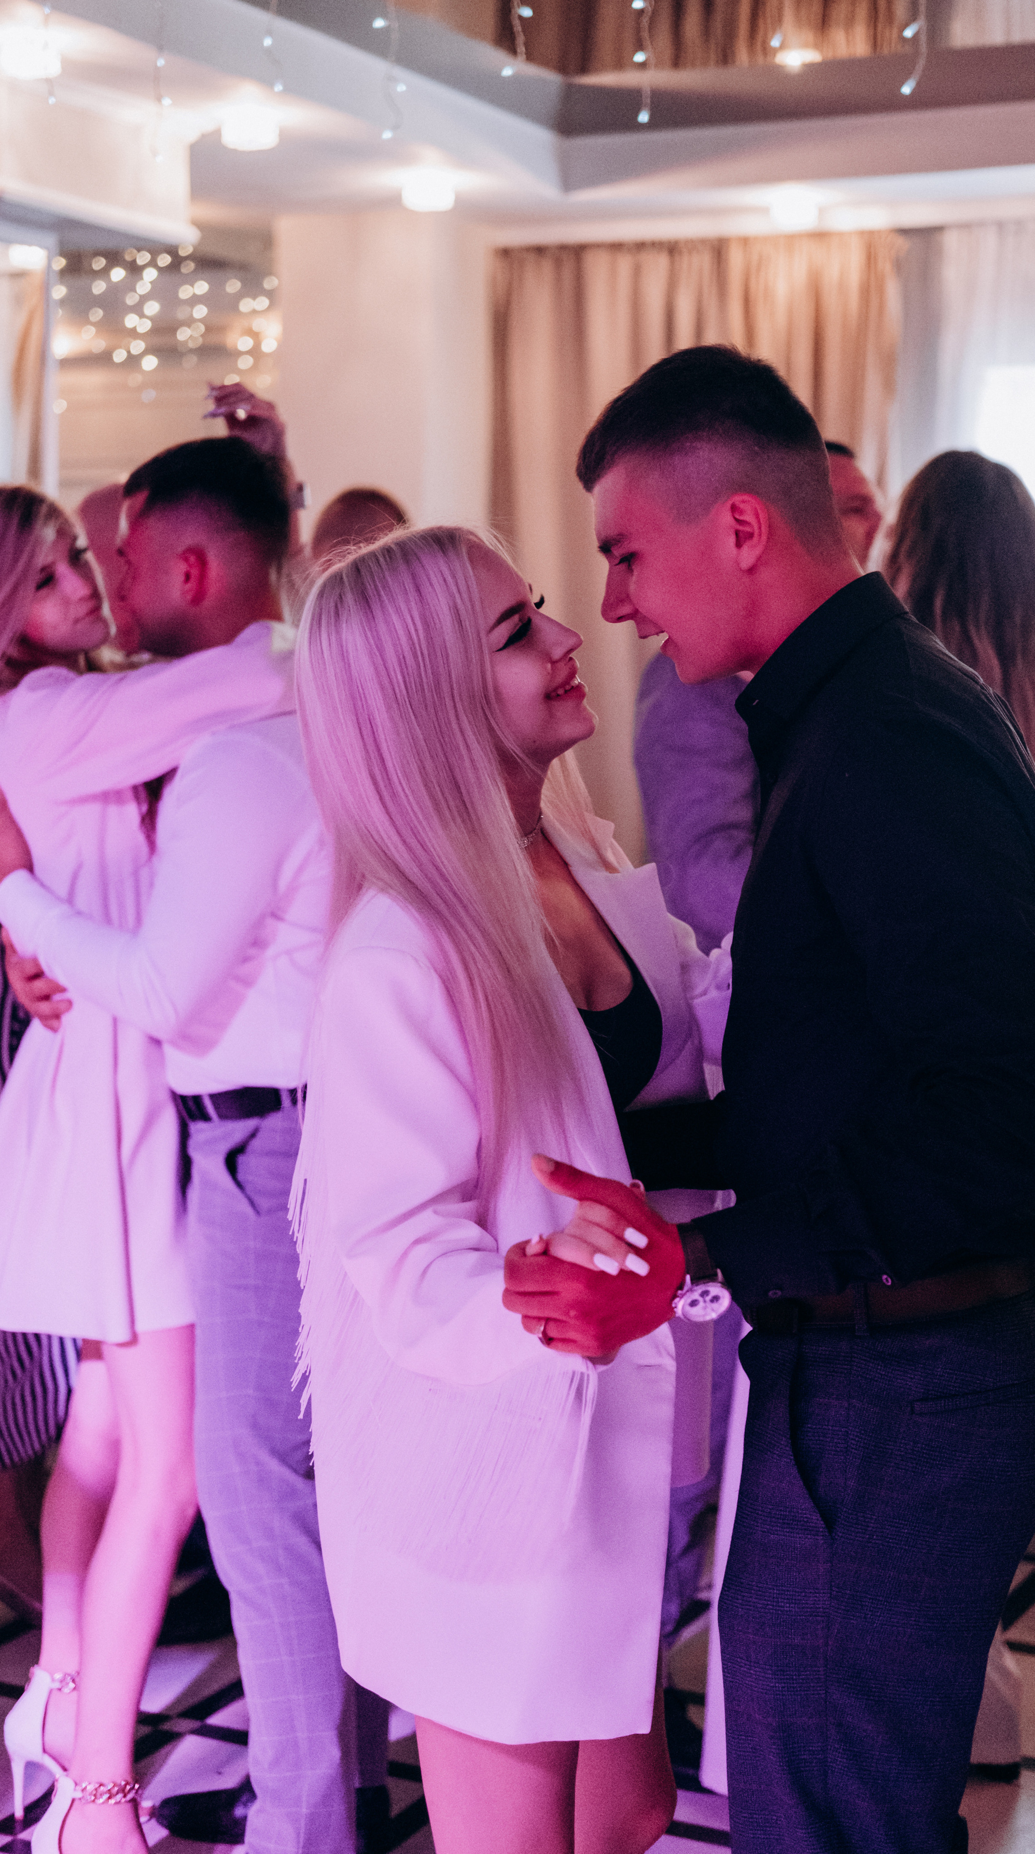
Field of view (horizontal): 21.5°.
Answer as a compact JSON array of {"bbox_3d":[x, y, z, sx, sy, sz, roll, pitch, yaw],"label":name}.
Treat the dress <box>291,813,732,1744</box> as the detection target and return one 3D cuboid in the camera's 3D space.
[{"bbox_3d":[-0.002,0.284,2.280,0.380,0.770,0.450,4,7,32],"label":"dress"}]

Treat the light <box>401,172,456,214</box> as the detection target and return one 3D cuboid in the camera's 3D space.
[{"bbox_3d":[-0.199,-1.648,6.130,0.112,0.070,0.112,1,6,0],"label":"light"}]

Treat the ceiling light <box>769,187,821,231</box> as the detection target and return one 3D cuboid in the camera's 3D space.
[{"bbox_3d":[0.657,-1.688,6.460,0.112,0.070,0.112,1,6,0],"label":"ceiling light"}]

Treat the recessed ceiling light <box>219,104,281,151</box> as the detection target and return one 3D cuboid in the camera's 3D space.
[{"bbox_3d":[-0.537,-1.607,5.500,0.112,0.070,0.112,1,6,0],"label":"recessed ceiling light"}]

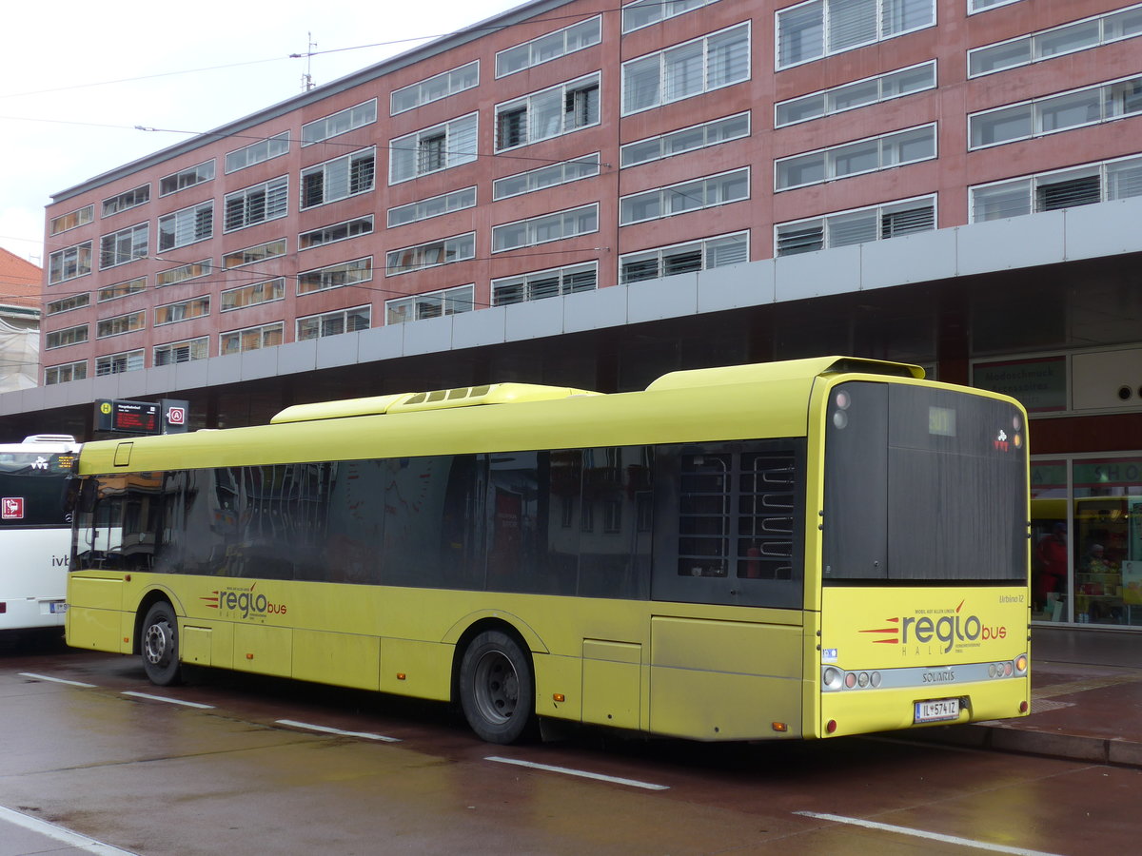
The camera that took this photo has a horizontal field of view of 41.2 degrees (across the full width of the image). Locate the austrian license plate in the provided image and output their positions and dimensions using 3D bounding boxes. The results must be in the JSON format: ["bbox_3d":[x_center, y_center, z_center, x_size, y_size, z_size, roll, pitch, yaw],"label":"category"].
[{"bbox_3d":[2.600,2.009,10.764,0.530,0.130,0.020,5,-6,-42],"label":"austrian license plate"}]

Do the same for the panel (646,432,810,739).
[{"bbox_3d":[1.095,1.145,10.634,0.060,2.100,1.440,5,-6,-42],"label":"panel"}]

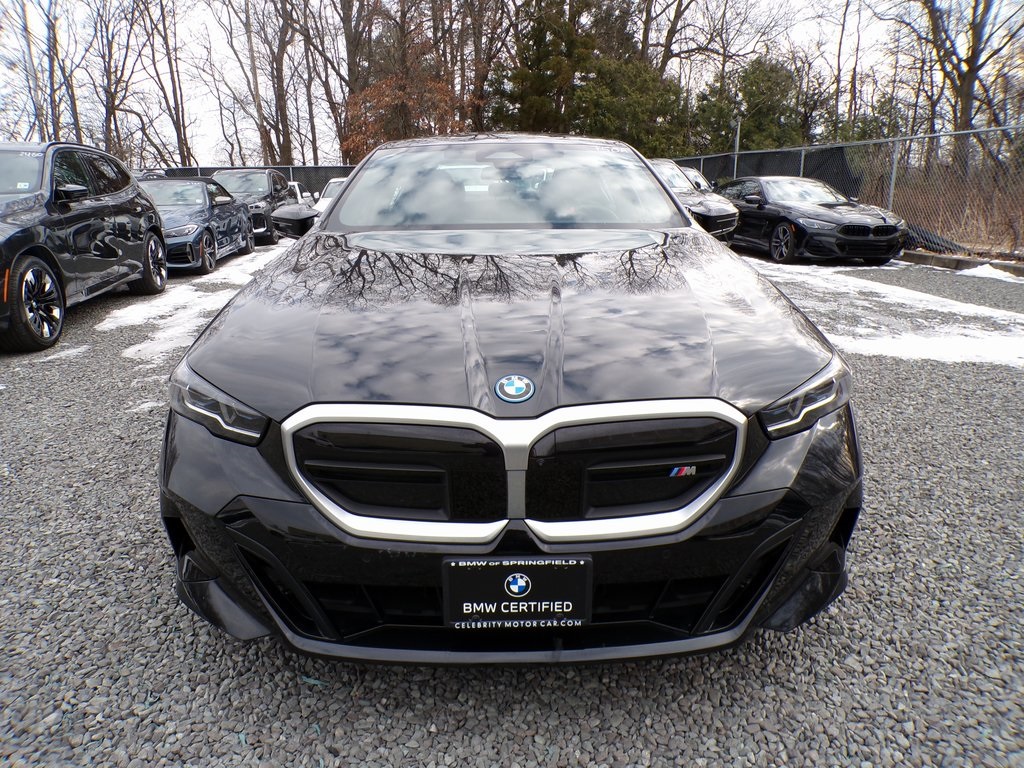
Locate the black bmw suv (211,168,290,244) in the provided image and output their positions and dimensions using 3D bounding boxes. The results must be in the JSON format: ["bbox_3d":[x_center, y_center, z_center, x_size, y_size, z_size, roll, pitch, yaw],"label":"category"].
[{"bbox_3d":[-6.508,-4.452,17.513,1.890,1.670,4.700,-2,16,-6],"label":"black bmw suv"}]

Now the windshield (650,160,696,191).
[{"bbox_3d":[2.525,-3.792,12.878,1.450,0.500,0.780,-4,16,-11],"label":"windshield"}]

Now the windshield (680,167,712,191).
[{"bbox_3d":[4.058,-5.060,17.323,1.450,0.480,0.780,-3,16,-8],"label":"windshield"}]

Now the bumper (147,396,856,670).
[{"bbox_3d":[0.004,0.258,1.685,1.870,0.560,0.530,-1,16,0],"label":"bumper"}]

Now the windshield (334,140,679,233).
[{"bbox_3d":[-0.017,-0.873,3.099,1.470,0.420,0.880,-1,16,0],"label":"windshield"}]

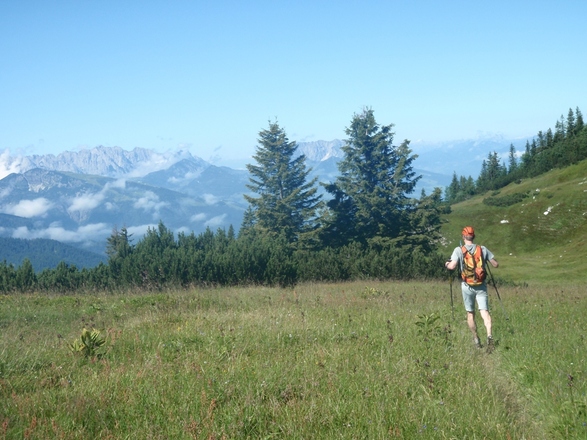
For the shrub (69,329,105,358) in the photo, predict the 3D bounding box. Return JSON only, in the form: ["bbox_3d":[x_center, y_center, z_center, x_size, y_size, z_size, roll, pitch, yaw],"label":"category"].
[{"bbox_3d":[-2.665,1.604,12.500,0.490,0.400,0.450,0,2,0],"label":"shrub"}]

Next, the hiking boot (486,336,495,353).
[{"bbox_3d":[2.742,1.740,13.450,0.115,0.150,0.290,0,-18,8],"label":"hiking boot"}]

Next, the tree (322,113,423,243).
[{"bbox_3d":[3.346,-1.673,42.000,4.500,6.400,4.500,0,2,0],"label":"tree"}]

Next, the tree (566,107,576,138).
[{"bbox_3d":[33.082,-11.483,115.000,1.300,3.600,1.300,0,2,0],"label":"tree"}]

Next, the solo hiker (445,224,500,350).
[{"bbox_3d":[2.505,0.971,13.600,0.760,1.770,0.720,0,2,8],"label":"solo hiker"}]

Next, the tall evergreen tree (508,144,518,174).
[{"bbox_3d":[30.733,-8.312,135.000,1.500,4.400,1.500,0,2,0],"label":"tall evergreen tree"}]

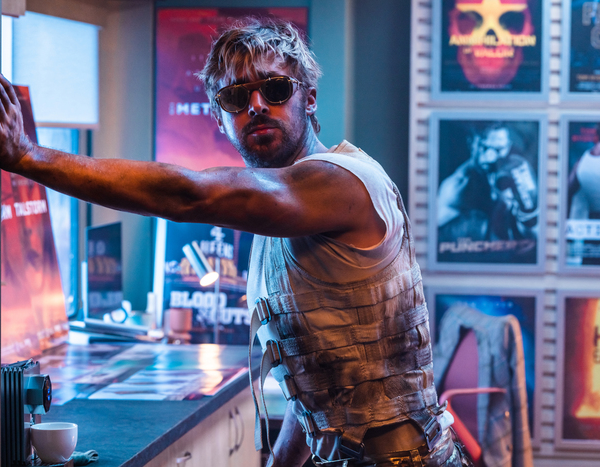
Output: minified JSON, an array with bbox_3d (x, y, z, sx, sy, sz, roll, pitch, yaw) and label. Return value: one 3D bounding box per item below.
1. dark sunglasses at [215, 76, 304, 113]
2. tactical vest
[{"bbox_3d":[-0.060,-0.219,3.413,0.143,0.050,0.140,-10,-12,10],"label":"dark sunglasses"},{"bbox_3d":[0.076,0.149,3.420,0.290,0.470,0.410,-11,3,-2],"label":"tactical vest"}]

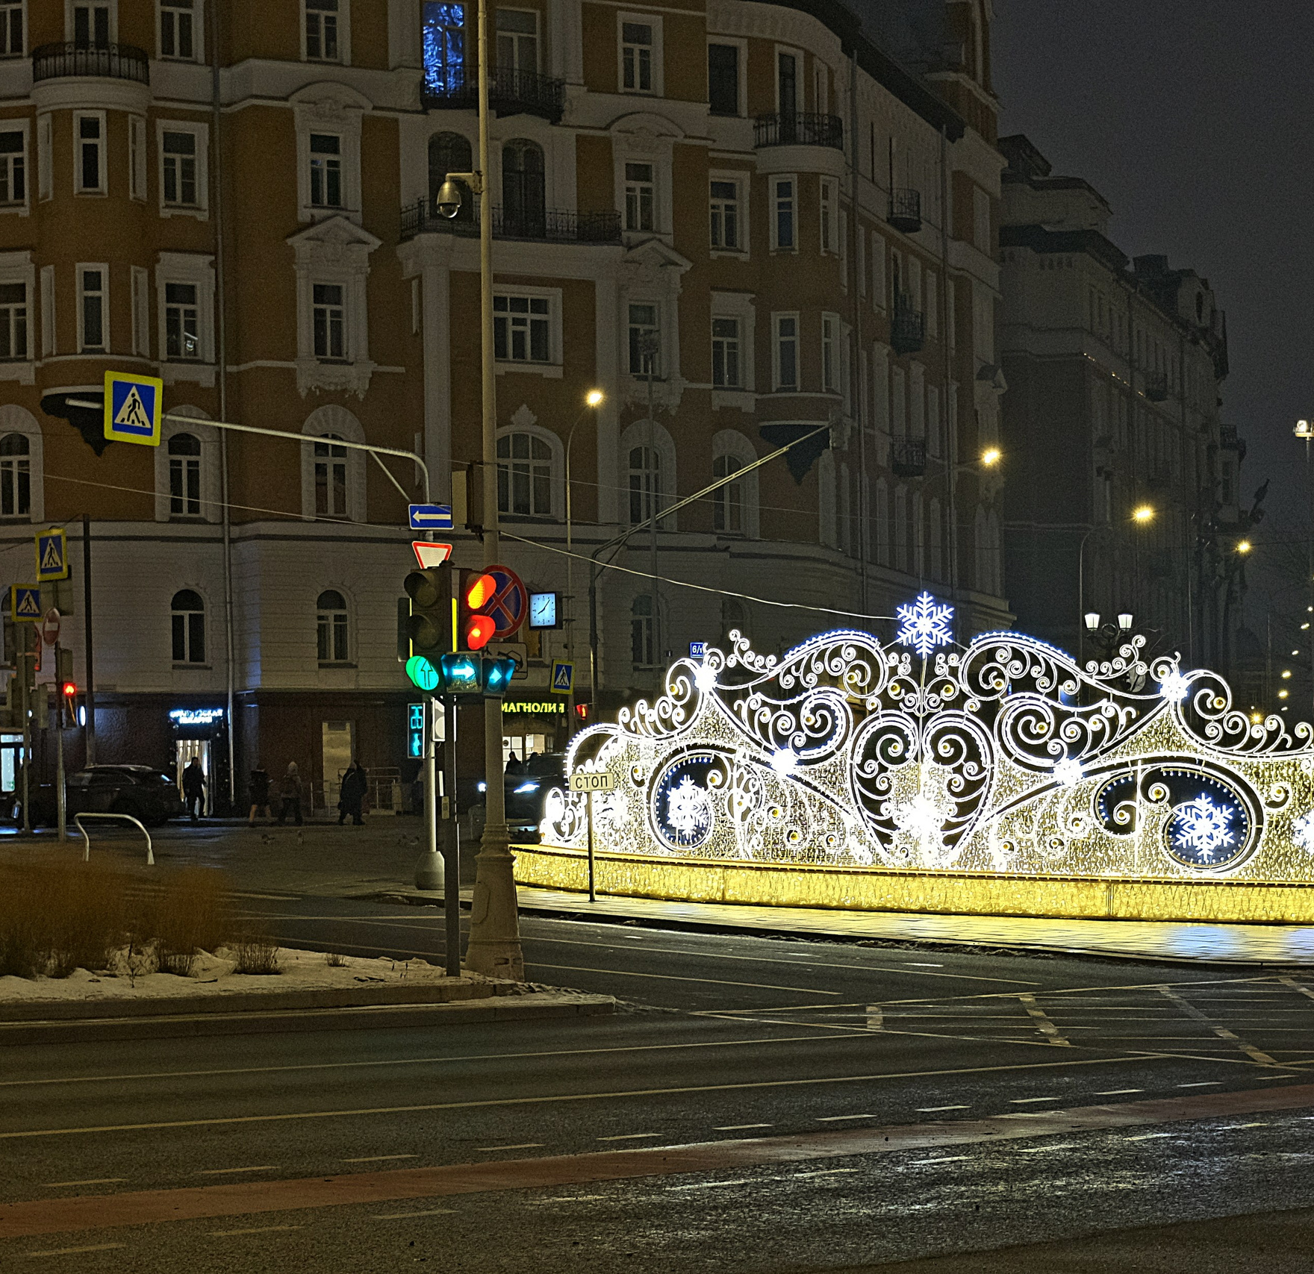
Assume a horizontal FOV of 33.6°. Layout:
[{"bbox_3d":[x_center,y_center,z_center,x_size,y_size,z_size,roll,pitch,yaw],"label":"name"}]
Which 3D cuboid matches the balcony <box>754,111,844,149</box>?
[{"bbox_3d":[4.357,-15.476,66.500,2.800,1.050,1.250,2,-3,-42],"label":"balcony"}]

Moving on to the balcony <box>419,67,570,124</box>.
[{"bbox_3d":[-4.680,-15.524,62.300,4.300,1.300,1.150,1,-3,-22],"label":"balcony"}]

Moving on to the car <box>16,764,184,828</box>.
[{"bbox_3d":[-14.918,4.276,58.300,4.500,1.660,1.840,0,-3,5],"label":"car"}]

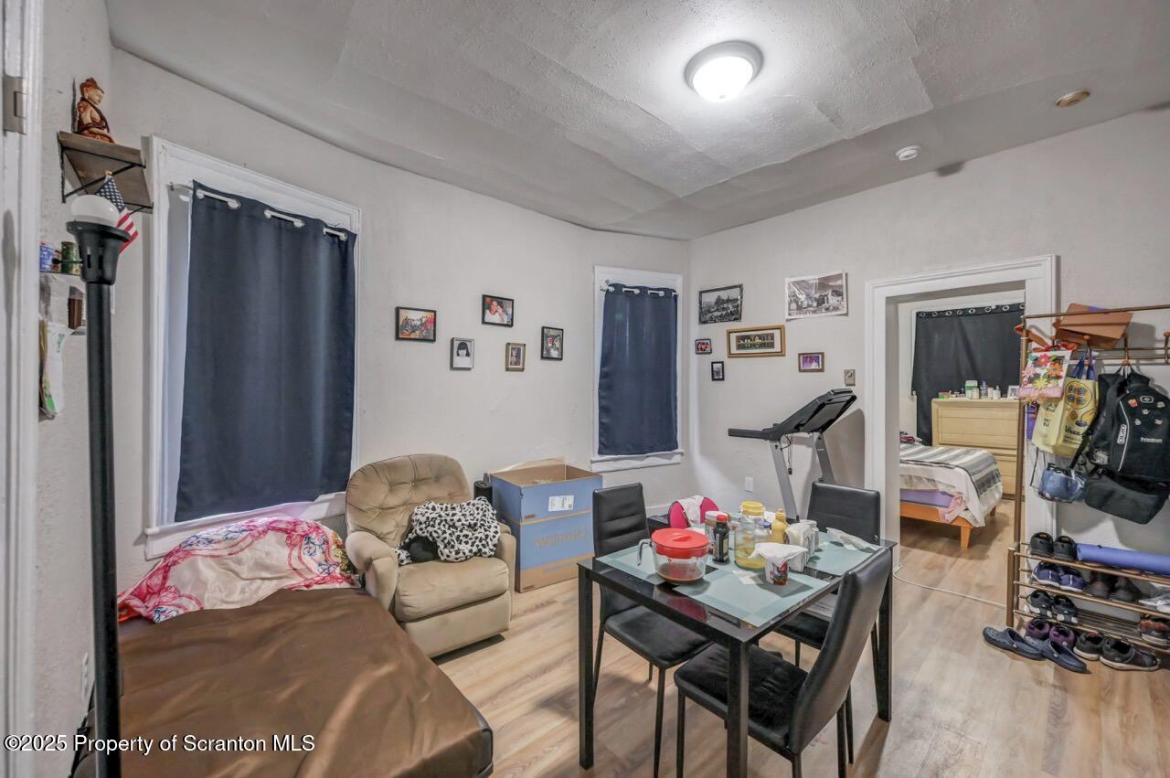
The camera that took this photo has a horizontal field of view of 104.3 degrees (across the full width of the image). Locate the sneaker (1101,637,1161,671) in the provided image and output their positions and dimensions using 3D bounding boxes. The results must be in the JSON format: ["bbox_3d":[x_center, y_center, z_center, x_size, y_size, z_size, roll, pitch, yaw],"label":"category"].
[{"bbox_3d":[2.768,1.340,2.315,0.262,0.120,0.100,0,0,3],"label":"sneaker"}]

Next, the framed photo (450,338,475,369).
[{"bbox_3d":[-0.893,-0.257,3.325,0.160,0.215,0.035,0,0,-42],"label":"framed photo"}]

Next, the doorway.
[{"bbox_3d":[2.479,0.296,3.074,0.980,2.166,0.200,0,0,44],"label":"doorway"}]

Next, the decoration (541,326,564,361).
[{"bbox_3d":[-0.275,-0.384,3.901,0.219,0.273,0.022,0,0,-42],"label":"decoration"}]

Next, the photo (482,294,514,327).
[{"bbox_3d":[-0.681,-0.606,3.555,0.280,0.222,0.022,0,0,-42],"label":"photo"}]

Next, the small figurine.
[{"bbox_3d":[-1.230,-0.693,1.151,0.070,0.185,0.120,0,0,-42],"label":"small figurine"}]

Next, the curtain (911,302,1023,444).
[{"bbox_3d":[5.360,-0.075,6.310,1.260,2.120,0.100,0,0,41],"label":"curtain"}]

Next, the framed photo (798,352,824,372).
[{"bbox_3d":[1.845,-0.214,3.699,0.022,0.157,0.200,0,0,-42],"label":"framed photo"}]

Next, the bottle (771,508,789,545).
[{"bbox_3d":[0.771,0.564,1.800,0.064,0.182,0.055,0,0,26],"label":"bottle"}]

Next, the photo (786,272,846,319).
[{"bbox_3d":[1.865,-0.752,3.676,0.020,0.335,0.455,0,0,-42],"label":"photo"}]

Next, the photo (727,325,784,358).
[{"bbox_3d":[1.489,-0.407,4.000,0.530,0.262,0.030,0,0,45],"label":"photo"}]

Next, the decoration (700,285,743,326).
[{"bbox_3d":[1.243,-0.766,4.190,0.420,0.320,0.025,0,0,44],"label":"decoration"}]

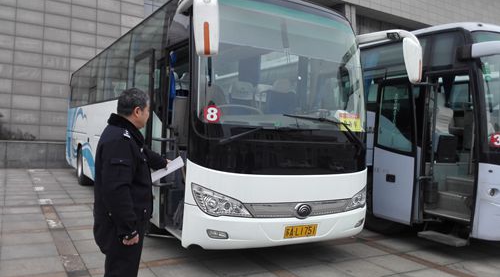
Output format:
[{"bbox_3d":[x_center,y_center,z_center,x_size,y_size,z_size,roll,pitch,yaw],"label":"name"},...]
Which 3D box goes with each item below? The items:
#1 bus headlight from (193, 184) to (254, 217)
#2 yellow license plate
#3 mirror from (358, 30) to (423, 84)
[{"bbox_3d":[-0.262,0.599,3.589,0.609,0.328,0.166,4,0,-21],"label":"bus headlight"},{"bbox_3d":[0.546,0.988,3.964,0.440,0.140,0.020,4,7,-31],"label":"yellow license plate"},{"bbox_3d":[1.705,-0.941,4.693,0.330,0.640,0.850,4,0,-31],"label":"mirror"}]

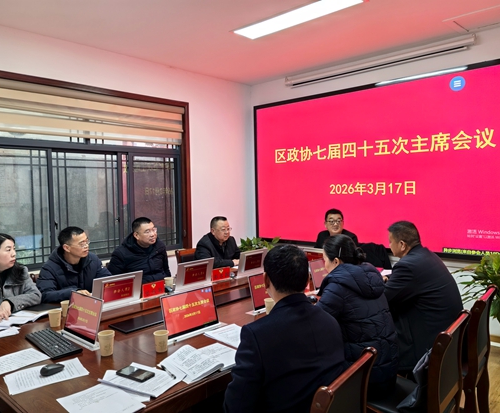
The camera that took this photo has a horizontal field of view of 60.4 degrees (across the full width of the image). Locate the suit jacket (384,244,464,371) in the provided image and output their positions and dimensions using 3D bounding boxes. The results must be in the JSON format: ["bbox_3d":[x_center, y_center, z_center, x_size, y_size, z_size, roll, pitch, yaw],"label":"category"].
[{"bbox_3d":[1.090,0.601,2.804,0.550,0.690,0.570,-3,3,-43],"label":"suit jacket"}]

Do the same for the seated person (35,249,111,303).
[{"bbox_3d":[-1.296,0.790,3.284,0.720,1.265,0.600,0,2,28],"label":"seated person"}]

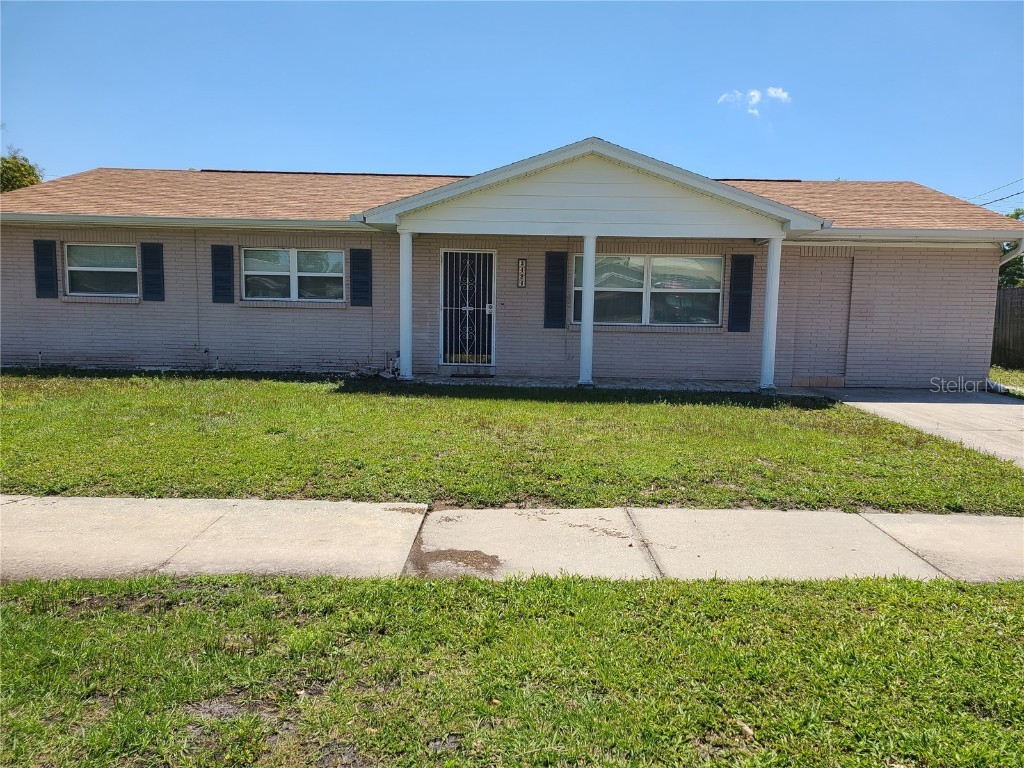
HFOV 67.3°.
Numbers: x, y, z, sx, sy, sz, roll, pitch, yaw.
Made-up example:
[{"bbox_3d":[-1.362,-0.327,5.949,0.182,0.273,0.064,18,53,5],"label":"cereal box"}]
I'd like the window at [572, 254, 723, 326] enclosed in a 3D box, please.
[{"bbox_3d":[2.392,-1.649,13.596,2.637,1.206,0.100,1,7,1],"label":"window"}]

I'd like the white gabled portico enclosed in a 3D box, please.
[{"bbox_3d":[1.231,-1.919,12.647,7.250,3.880,1.650,1,7,1],"label":"white gabled portico"}]

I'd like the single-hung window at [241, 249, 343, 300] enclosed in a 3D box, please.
[{"bbox_3d":[-3.859,-1.930,13.632,1.822,0.897,0.100,1,7,1],"label":"single-hung window"}]

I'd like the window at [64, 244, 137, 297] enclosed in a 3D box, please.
[{"bbox_3d":[-7.261,-2.017,13.660,1.283,0.900,0.100,1,7,1],"label":"window"}]

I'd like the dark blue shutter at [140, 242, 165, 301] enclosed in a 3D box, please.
[{"bbox_3d":[-6.305,-1.967,13.510,0.378,1.001,0.040,1,7,1],"label":"dark blue shutter"}]

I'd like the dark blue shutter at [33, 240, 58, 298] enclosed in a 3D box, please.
[{"bbox_3d":[-8.196,-2.015,13.526,0.379,1.000,0.040,1,7,1],"label":"dark blue shutter"}]

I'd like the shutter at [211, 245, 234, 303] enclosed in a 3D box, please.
[{"bbox_3d":[-5.074,-1.929,13.501,0.378,1.001,0.040,1,7,1],"label":"shutter"}]

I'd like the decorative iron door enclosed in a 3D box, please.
[{"bbox_3d":[-0.777,-1.340,13.547,0.985,2.041,0.080,1,7,1],"label":"decorative iron door"}]

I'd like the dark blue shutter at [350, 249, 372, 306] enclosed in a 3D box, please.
[{"bbox_3d":[-2.644,-1.864,13.482,0.377,1.000,0.040,1,7,1],"label":"dark blue shutter"}]

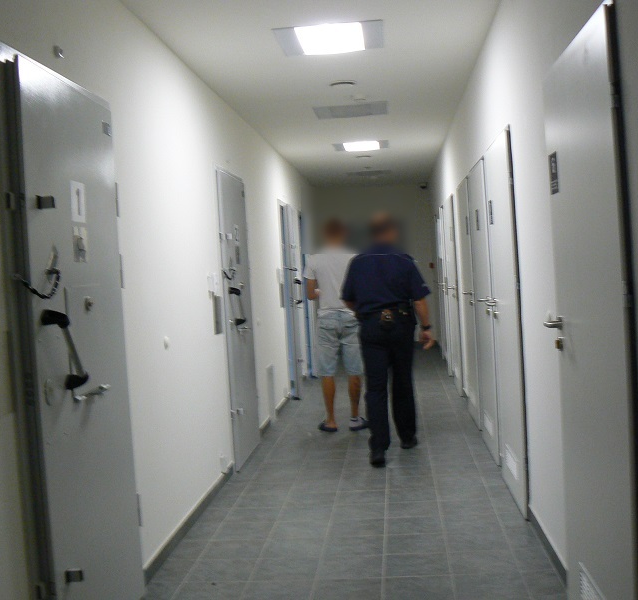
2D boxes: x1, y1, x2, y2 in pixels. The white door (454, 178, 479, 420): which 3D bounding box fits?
[{"bbox_3d":[1.323,0.008,7.164,0.070,2.038,0.997,-3,2,5],"label":"white door"}]

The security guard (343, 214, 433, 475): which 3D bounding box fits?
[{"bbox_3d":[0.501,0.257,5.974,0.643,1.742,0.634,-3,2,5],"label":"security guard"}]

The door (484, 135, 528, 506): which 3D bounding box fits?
[{"bbox_3d":[1.112,0.104,4.832,0.070,2.038,1.003,-3,2,5],"label":"door"}]

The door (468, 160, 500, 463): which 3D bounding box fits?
[{"bbox_3d":[1.217,0.057,5.988,0.070,2.038,1.006,-3,2,5],"label":"door"}]

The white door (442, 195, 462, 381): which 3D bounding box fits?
[{"bbox_3d":[1.473,-0.062,8.878,0.070,2.038,1.027,-3,2,5],"label":"white door"}]

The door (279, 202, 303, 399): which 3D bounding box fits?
[{"bbox_3d":[-0.290,0.003,9.366,0.091,2.081,1.012,-3,2,5],"label":"door"}]

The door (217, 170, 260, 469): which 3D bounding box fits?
[{"bbox_3d":[-0.614,0.129,6.267,0.085,2.090,1.027,-3,2,5],"label":"door"}]

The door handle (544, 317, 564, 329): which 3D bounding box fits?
[{"bbox_3d":[0.889,0.088,3.125,0.063,0.051,0.139,-3,2,5],"label":"door handle"}]

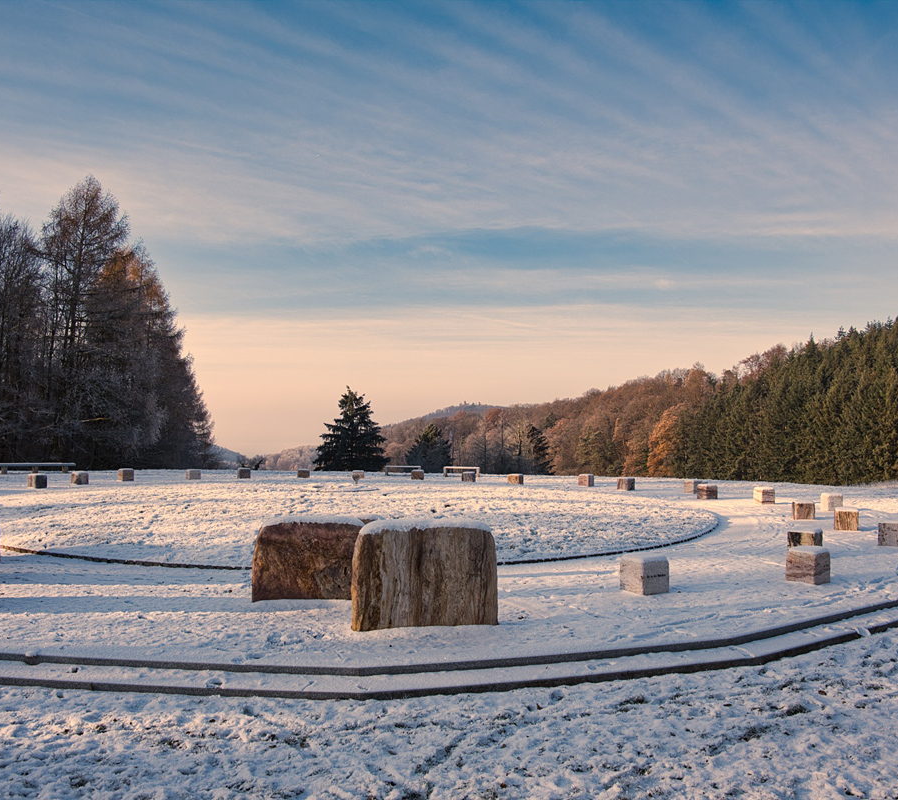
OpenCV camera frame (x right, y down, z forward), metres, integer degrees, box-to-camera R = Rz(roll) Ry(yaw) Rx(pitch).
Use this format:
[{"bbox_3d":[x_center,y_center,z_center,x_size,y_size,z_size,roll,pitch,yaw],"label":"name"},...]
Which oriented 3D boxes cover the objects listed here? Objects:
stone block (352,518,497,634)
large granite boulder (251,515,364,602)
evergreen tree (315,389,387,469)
[{"bbox_3d":[-0.243,1.719,7.954,1.400,1.000,0.340,1,-2,-11],"label":"stone block"},{"bbox_3d":[-1.531,1.791,9.118,1.360,0.920,0.330,1,-2,-7],"label":"large granite boulder"},{"bbox_3d":[-8.077,2.273,64.957,5.700,6.800,5.700,1,-2,0],"label":"evergreen tree"}]

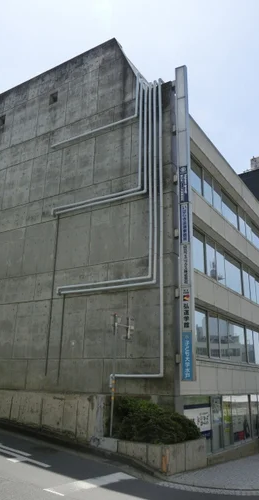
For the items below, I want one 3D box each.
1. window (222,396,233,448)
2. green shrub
[{"bbox_3d":[4.002,6.979,17.086,0.080,1.931,1.085,-10,-21,31],"label":"window"},{"bbox_3d":[0.825,4.465,10.971,1.650,1.050,2.300,-10,-21,31],"label":"green shrub"}]

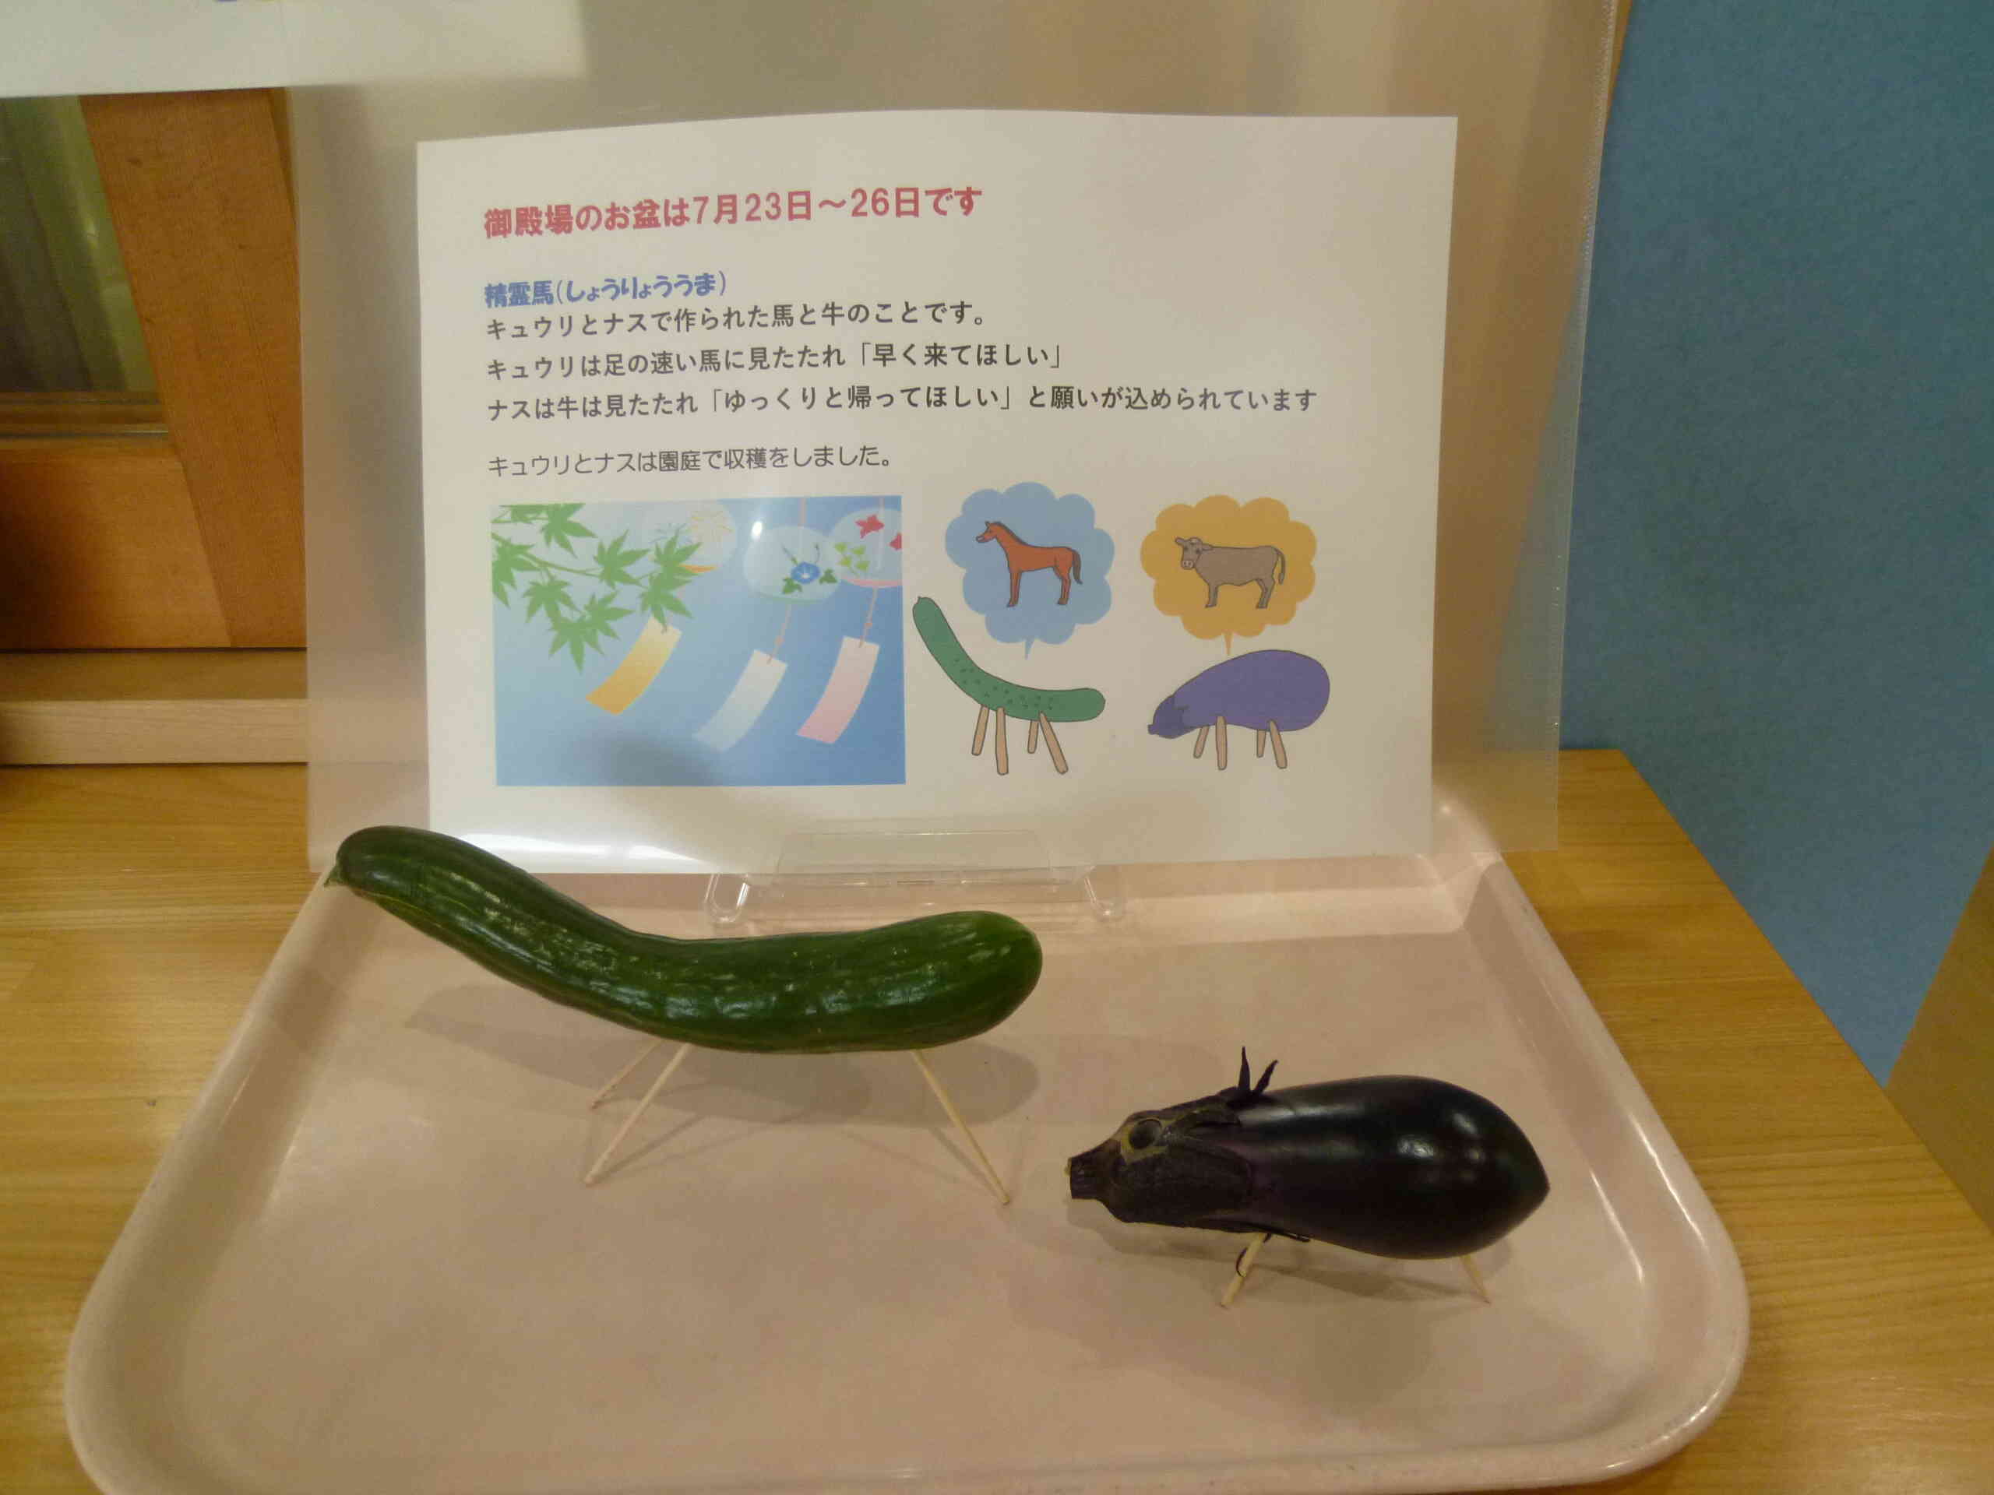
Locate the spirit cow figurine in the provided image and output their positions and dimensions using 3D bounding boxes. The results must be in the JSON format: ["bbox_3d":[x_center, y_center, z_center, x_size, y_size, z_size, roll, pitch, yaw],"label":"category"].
[{"bbox_3d":[0.071,0.092,0.308,0.110,0.070,0.042,0,32,-1],"label":"spirit cow figurine"}]

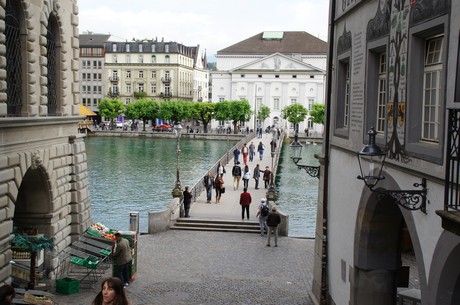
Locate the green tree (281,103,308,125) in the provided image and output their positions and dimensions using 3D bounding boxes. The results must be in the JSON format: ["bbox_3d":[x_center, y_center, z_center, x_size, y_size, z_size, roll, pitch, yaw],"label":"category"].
[{"bbox_3d":[10.684,-5.350,93.787,4.400,5.300,4.400,1,5,5],"label":"green tree"}]

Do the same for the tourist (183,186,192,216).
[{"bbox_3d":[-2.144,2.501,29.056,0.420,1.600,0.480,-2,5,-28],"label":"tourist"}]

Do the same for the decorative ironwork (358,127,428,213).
[{"bbox_3d":[3.035,0.336,10.765,1.280,1.600,0.500,1,5,-2],"label":"decorative ironwork"}]

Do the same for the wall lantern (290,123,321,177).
[{"bbox_3d":[2.701,0.102,20.200,1.150,1.620,0.480,1,5,-2],"label":"wall lantern"}]

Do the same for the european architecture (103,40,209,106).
[{"bbox_3d":[-20.872,-17.752,152.995,18.700,20.900,22.000,1,5,6],"label":"european architecture"}]

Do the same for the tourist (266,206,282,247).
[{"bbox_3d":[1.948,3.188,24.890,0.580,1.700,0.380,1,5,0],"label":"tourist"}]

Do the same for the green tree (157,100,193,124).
[{"bbox_3d":[-11.204,-7.524,118.000,6.990,6.330,6.900,1,5,6],"label":"green tree"}]

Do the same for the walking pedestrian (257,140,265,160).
[{"bbox_3d":[2.898,-0.116,53.698,0.520,1.680,0.380,1,5,6],"label":"walking pedestrian"}]

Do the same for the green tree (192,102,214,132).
[{"bbox_3d":[-4.440,-5.755,96.792,4.500,5.170,4.500,1,5,5],"label":"green tree"}]

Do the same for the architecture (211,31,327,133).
[{"bbox_3d":[9.993,-14.538,116.113,24.500,20.000,25.000,1,5,5],"label":"architecture"}]

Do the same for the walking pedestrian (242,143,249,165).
[{"bbox_3d":[1.343,0.167,49.151,0.560,1.800,0.400,1,5,6],"label":"walking pedestrian"}]

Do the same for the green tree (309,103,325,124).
[{"bbox_3d":[15.026,-5.275,93.284,4.400,5.360,4.400,1,5,5],"label":"green tree"}]

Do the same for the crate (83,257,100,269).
[{"bbox_3d":[-4.771,3.805,19.800,0.450,0.260,0.360,4,21,37],"label":"crate"}]

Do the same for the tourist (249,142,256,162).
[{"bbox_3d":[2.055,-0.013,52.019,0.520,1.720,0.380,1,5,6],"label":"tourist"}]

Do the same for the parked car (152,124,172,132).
[{"bbox_3d":[-12.169,-4.543,103.518,4.000,1.450,1.750,1,5,3],"label":"parked car"}]

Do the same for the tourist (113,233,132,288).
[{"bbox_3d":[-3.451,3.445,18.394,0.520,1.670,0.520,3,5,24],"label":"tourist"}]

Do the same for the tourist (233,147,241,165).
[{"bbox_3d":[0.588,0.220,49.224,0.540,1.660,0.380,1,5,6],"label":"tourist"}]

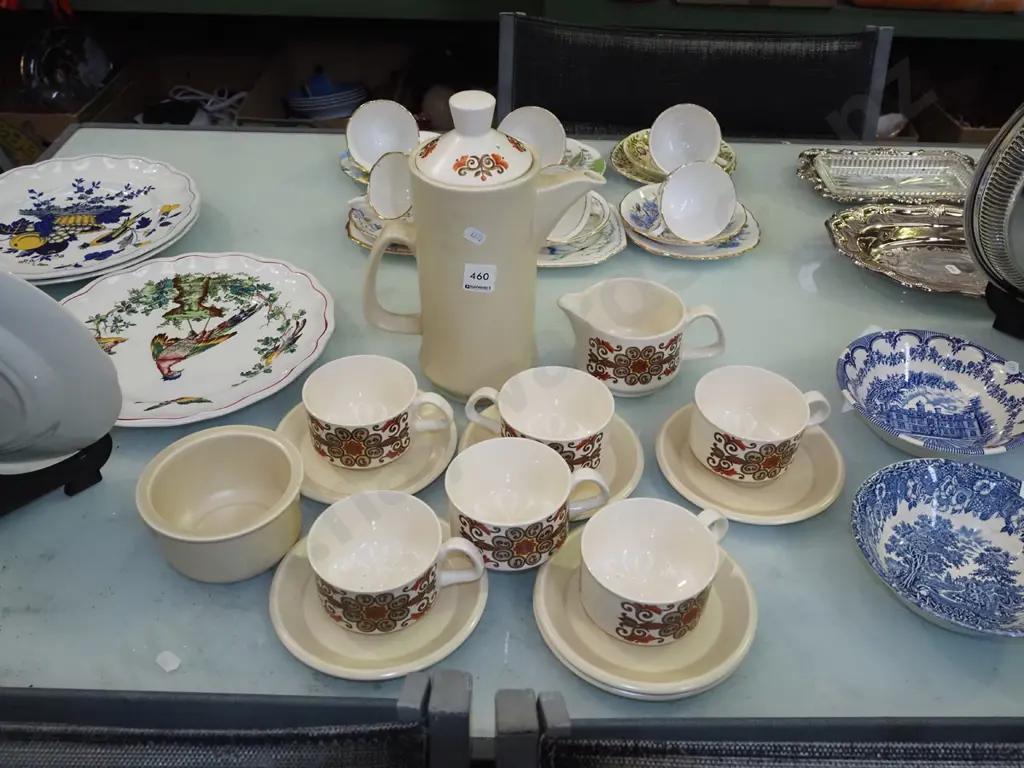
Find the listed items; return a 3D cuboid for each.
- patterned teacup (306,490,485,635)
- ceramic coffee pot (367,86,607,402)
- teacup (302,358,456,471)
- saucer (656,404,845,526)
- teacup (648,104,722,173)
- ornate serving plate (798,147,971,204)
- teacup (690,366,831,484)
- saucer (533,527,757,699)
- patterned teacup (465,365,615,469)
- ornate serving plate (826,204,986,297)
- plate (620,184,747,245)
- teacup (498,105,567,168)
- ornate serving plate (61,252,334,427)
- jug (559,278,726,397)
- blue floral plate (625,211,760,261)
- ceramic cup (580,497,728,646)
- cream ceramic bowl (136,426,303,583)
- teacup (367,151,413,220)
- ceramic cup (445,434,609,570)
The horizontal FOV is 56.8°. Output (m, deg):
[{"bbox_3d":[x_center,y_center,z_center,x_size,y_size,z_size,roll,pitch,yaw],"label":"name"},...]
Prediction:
[{"bbox_3d":[-0.076,0.127,0.652,0.121,0.061,0.090,-1,39,-2],"label":"patterned teacup"},{"bbox_3d":[-0.029,-0.113,0.798,0.209,0.261,0.109,6,39,7],"label":"ceramic coffee pot"},{"bbox_3d":[-0.105,0.028,0.767,0.118,0.062,0.089,0,40,-2],"label":"teacup"},{"bbox_3d":[0.186,0.064,0.747,0.145,0.021,0.145,0,39,0],"label":"saucer"},{"bbox_3d":[0.215,-0.285,1.143,0.105,0.083,0.063,30,8,-2],"label":"teacup"},{"bbox_3d":[0.455,-0.237,1.139,0.230,0.031,0.133,0,39,0],"label":"ornate serving plate"},{"bbox_3d":[0.202,0.035,0.766,0.118,0.062,0.089,-12,41,-15],"label":"teacup"},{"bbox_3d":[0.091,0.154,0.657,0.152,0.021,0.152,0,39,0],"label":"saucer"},{"bbox_3d":[0.020,0.035,0.765,0.121,0.061,0.090,11,40,12],"label":"patterned teacup"},{"bbox_3d":[0.465,-0.130,0.978,0.274,0.034,0.181,8,39,9],"label":"ornate serving plate"},{"bbox_3d":[0.189,-0.184,1.049,0.137,0.019,0.137,1,40,-1],"label":"plate"},{"bbox_3d":[0.019,-0.289,1.131,0.092,0.086,0.063,0,15,0],"label":"teacup"},{"bbox_3d":[-0.298,-0.041,0.870,0.269,0.024,0.269,0,39,0],"label":"ornate serving plate"},{"bbox_3d":[0.117,-0.040,0.856,0.155,0.072,0.094,2,40,2],"label":"jug"},{"bbox_3d":[0.201,-0.172,1.064,0.154,0.020,0.154,0,39,0],"label":"blue floral plate"},{"bbox_3d":[0.098,0.120,0.621,0.112,0.056,0.086,-25,45,-28],"label":"ceramic cup"},{"bbox_3d":[-0.203,0.090,0.679,0.112,0.060,0.112,0,39,0],"label":"cream ceramic bowl"},{"bbox_3d":[-0.113,-0.219,1.068,0.087,0.082,0.060,30,17,32],"label":"teacup"},{"bbox_3d":[0.013,0.092,0.706,0.121,0.061,0.090,-4,39,-5],"label":"ceramic cup"}]

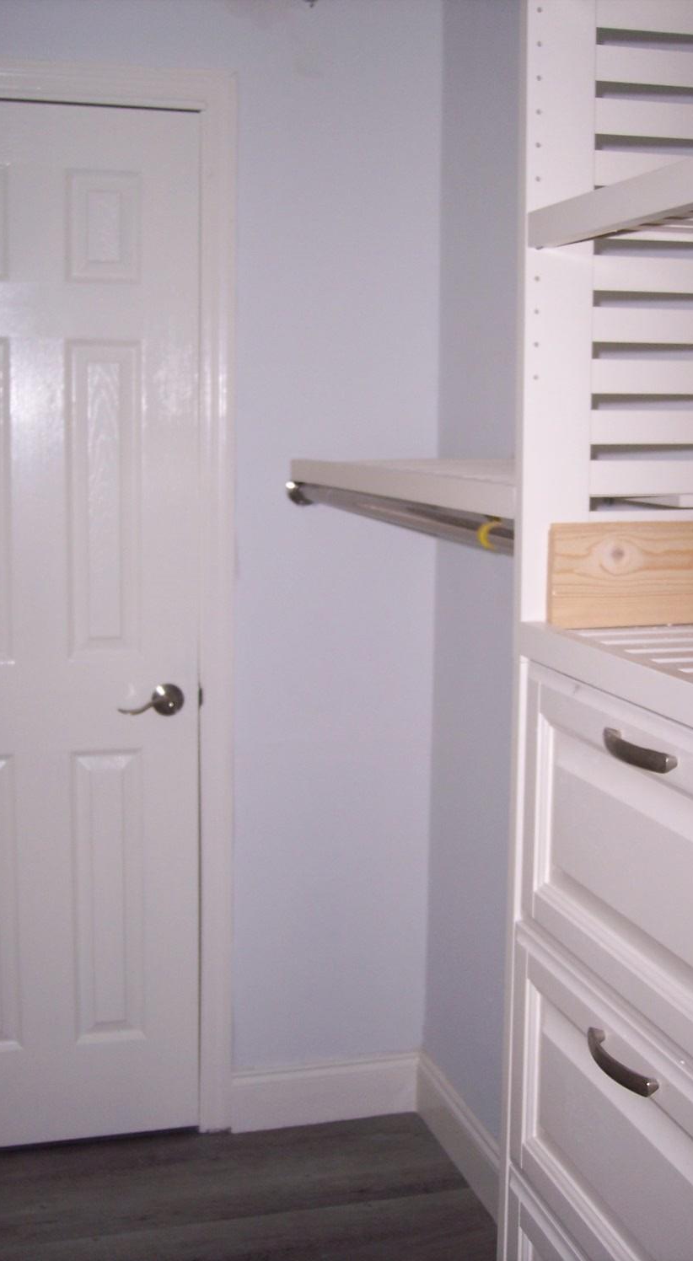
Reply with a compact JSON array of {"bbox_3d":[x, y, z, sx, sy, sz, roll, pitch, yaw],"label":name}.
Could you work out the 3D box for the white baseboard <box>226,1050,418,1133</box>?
[{"bbox_3d":[-0.044,0.983,3.039,0.412,0.139,0.020,-2,9,-16],"label":"white baseboard"}]

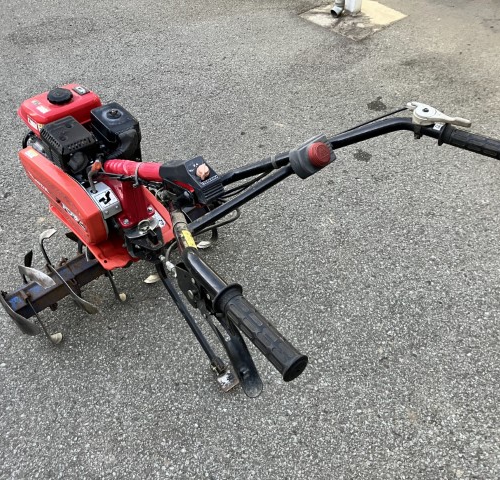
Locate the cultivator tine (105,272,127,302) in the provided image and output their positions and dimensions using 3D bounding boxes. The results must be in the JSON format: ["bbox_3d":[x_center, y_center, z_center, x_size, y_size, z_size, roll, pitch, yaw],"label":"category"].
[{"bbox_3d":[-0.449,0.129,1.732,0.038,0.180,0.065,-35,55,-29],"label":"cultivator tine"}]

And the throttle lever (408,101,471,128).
[{"bbox_3d":[0.332,-0.217,0.906,0.113,0.034,0.047,25,51,23],"label":"throttle lever"}]

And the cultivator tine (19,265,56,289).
[{"bbox_3d":[-0.609,0.120,1.496,0.046,0.110,0.130,-35,55,-29],"label":"cultivator tine"}]

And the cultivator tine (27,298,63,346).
[{"bbox_3d":[-0.632,0.243,1.608,0.044,0.200,0.065,-35,55,-29],"label":"cultivator tine"}]

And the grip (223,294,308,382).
[{"bbox_3d":[0.011,0.108,0.611,0.042,0.042,0.130,-28,47,-25],"label":"grip"}]

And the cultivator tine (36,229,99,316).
[{"bbox_3d":[-0.551,0.106,1.593,0.066,0.120,0.275,-35,93,-29],"label":"cultivator tine"}]

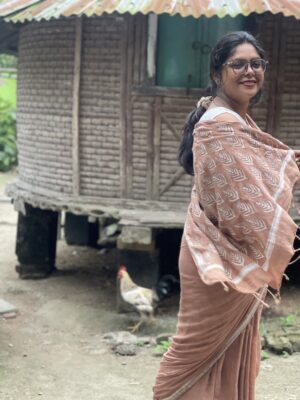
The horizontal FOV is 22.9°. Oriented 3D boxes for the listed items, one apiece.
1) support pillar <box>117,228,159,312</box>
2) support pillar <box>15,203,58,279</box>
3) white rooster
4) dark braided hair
[{"bbox_3d":[-0.069,0.419,4.754,0.240,0.550,0.240,3,9,7],"label":"support pillar"},{"bbox_3d":[-0.834,0.283,5.525,0.240,0.540,0.240,3,9,7],"label":"support pillar"},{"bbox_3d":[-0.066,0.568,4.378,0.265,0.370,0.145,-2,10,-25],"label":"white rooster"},{"bbox_3d":[0.234,-0.314,2.420,0.225,0.450,0.235,-5,11,-37],"label":"dark braided hair"}]

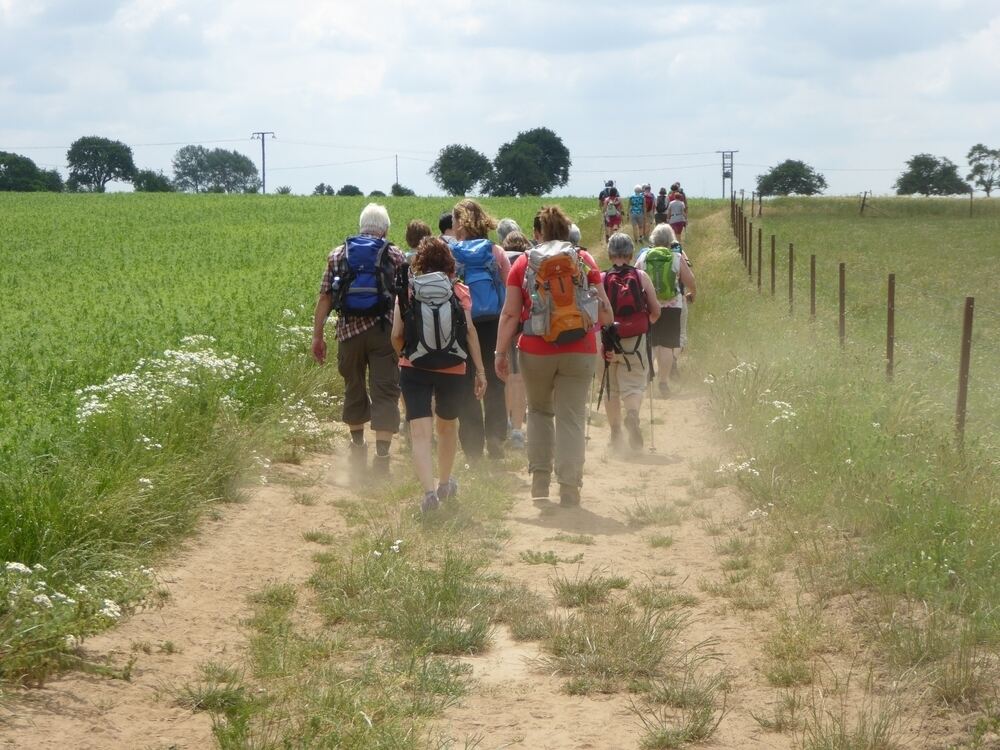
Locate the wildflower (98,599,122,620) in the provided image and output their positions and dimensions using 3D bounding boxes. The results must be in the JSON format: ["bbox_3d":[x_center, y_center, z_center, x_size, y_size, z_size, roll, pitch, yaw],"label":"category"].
[{"bbox_3d":[-1.461,0.879,9.100,0.090,0.075,0.085,0,4,0],"label":"wildflower"}]

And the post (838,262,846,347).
[{"bbox_3d":[4.008,-0.782,28.436,0.063,1.060,0.063,0,4,0],"label":"post"}]

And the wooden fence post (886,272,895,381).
[{"bbox_3d":[3.642,-0.402,22.637,0.062,1.070,0.062,0,4,0],"label":"wooden fence post"}]

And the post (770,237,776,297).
[{"bbox_3d":[4.846,-1.922,43.038,0.065,1.120,0.065,0,4,0],"label":"post"}]

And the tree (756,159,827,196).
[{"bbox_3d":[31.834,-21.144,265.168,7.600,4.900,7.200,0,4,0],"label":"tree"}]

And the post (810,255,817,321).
[{"bbox_3d":[4.367,-1.148,33.836,0.063,1.050,0.063,0,4,0],"label":"post"}]

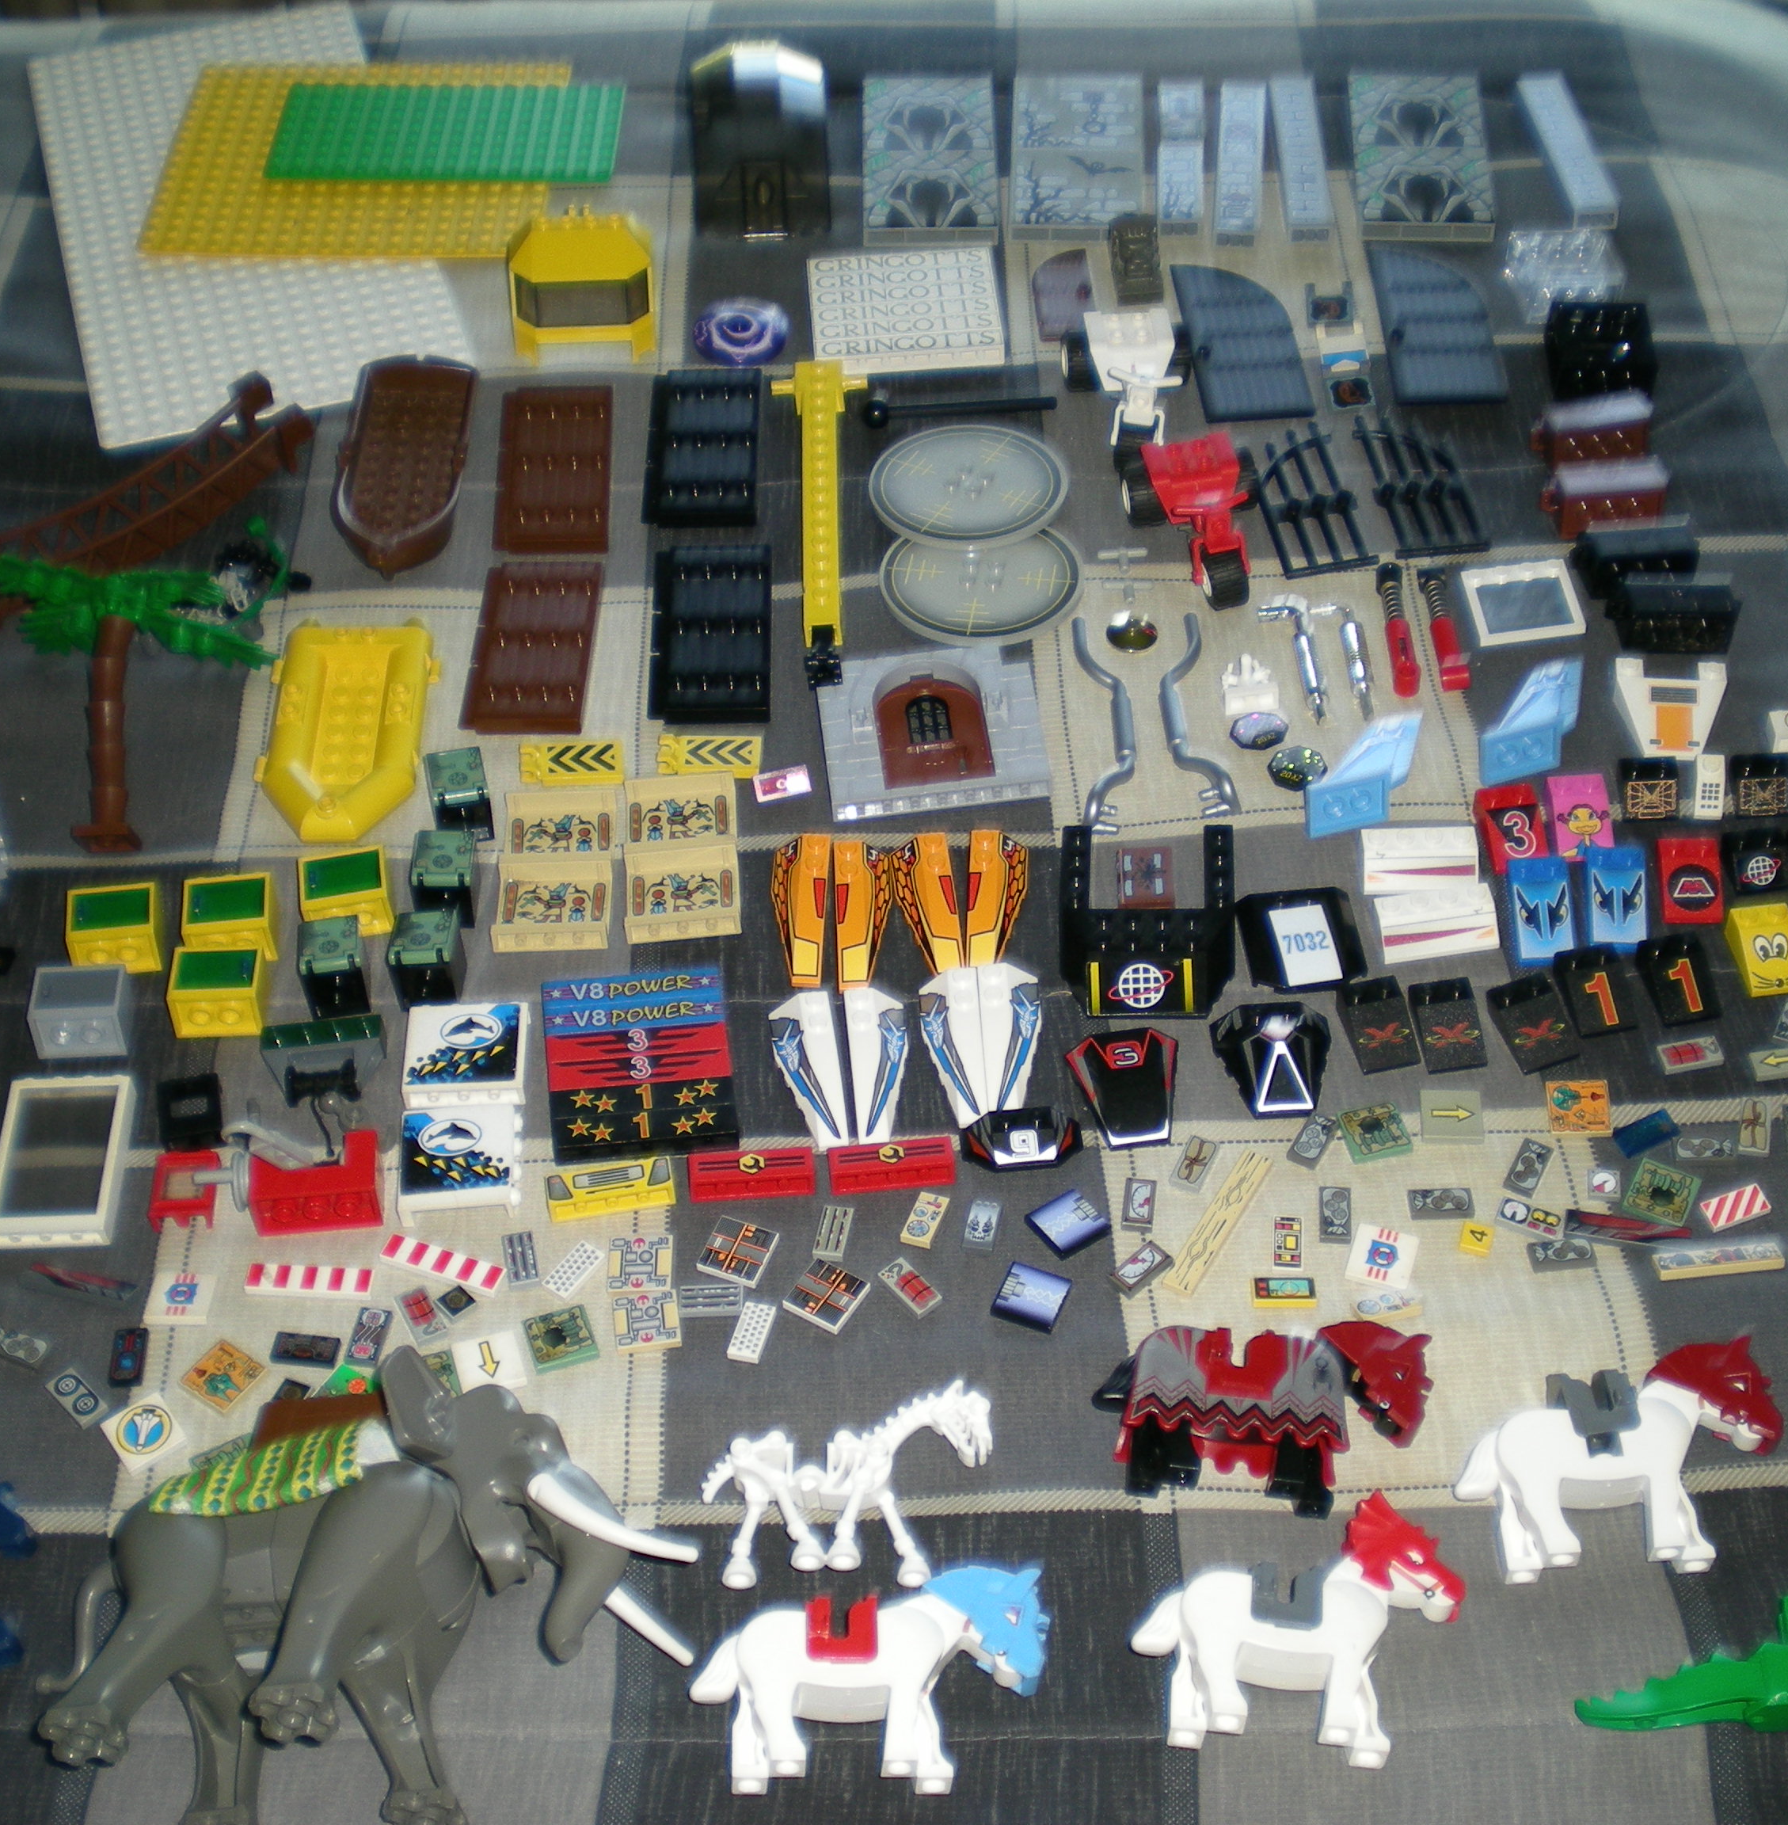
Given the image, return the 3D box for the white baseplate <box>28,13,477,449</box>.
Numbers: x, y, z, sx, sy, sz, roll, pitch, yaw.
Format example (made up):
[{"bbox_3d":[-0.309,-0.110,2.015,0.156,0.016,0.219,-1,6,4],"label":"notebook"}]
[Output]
[{"bbox_3d":[-0.243,-0.261,0.988,0.128,0.004,0.256,-14,50,-10],"label":"white baseplate"}]

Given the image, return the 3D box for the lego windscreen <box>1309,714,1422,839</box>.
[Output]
[{"bbox_3d":[0.140,-0.044,0.790,0.049,0.016,0.036,-11,40,-9],"label":"lego windscreen"}]

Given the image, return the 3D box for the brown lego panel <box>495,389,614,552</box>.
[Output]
[{"bbox_3d":[-0.112,-0.147,0.884,0.037,0.005,0.073,-2,53,-1],"label":"brown lego panel"}]

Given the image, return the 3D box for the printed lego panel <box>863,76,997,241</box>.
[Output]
[{"bbox_3d":[0.013,-0.278,0.987,0.048,0.008,0.098,0,49,0],"label":"printed lego panel"}]

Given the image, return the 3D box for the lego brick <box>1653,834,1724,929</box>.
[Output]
[{"bbox_3d":[0.225,-0.009,0.752,0.016,0.011,0.024,1,48,3],"label":"lego brick"}]

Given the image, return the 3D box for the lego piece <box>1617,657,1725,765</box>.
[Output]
[{"bbox_3d":[0.234,-0.061,0.802,0.032,0.011,0.032,4,49,4],"label":"lego piece"}]

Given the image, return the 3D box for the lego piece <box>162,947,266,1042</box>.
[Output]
[{"bbox_3d":[-0.187,0.022,0.741,0.024,0.016,0.021,-2,45,-5],"label":"lego piece"}]

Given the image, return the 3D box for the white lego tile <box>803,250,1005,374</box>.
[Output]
[{"bbox_3d":[0.004,-0.209,0.928,0.064,0.007,0.052,-4,49,-1],"label":"white lego tile"}]

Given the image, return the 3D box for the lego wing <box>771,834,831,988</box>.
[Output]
[{"bbox_3d":[-0.026,0.000,0.751,0.017,0.011,0.048,0,49,3],"label":"lego wing"}]

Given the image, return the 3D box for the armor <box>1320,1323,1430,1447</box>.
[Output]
[{"bbox_3d":[0.117,0.114,0.648,0.029,0.013,0.035,6,49,6],"label":"armor"}]

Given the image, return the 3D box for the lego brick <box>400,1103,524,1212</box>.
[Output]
[{"bbox_3d":[-0.113,0.066,0.700,0.030,0.008,0.032,-4,46,-5],"label":"lego brick"}]

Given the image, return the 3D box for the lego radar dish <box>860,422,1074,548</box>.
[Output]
[{"bbox_3d":[0.024,-0.137,0.858,0.064,0.010,0.064,-1,44,1],"label":"lego radar dish"}]

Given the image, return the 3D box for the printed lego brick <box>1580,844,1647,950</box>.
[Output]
[{"bbox_3d":[0.204,-0.004,0.753,0.016,0.011,0.032,3,49,3],"label":"printed lego brick"}]

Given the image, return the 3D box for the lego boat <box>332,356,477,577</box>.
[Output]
[{"bbox_3d":[-0.160,-0.144,0.873,0.042,0.021,0.102,0,49,0],"label":"lego boat"}]

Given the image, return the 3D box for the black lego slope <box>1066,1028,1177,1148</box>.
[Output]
[{"bbox_3d":[0.064,0.048,0.719,0.032,0.010,0.031,-6,50,-5],"label":"black lego slope"}]

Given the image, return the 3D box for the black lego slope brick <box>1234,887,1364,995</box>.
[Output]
[{"bbox_3d":[0.115,0.007,0.745,0.033,0.011,0.030,-4,49,-3],"label":"black lego slope brick"}]

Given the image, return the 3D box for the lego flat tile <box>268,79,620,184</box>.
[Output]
[{"bbox_3d":[-0.168,-0.294,1.007,0.128,0.005,0.064,1,45,0],"label":"lego flat tile"}]

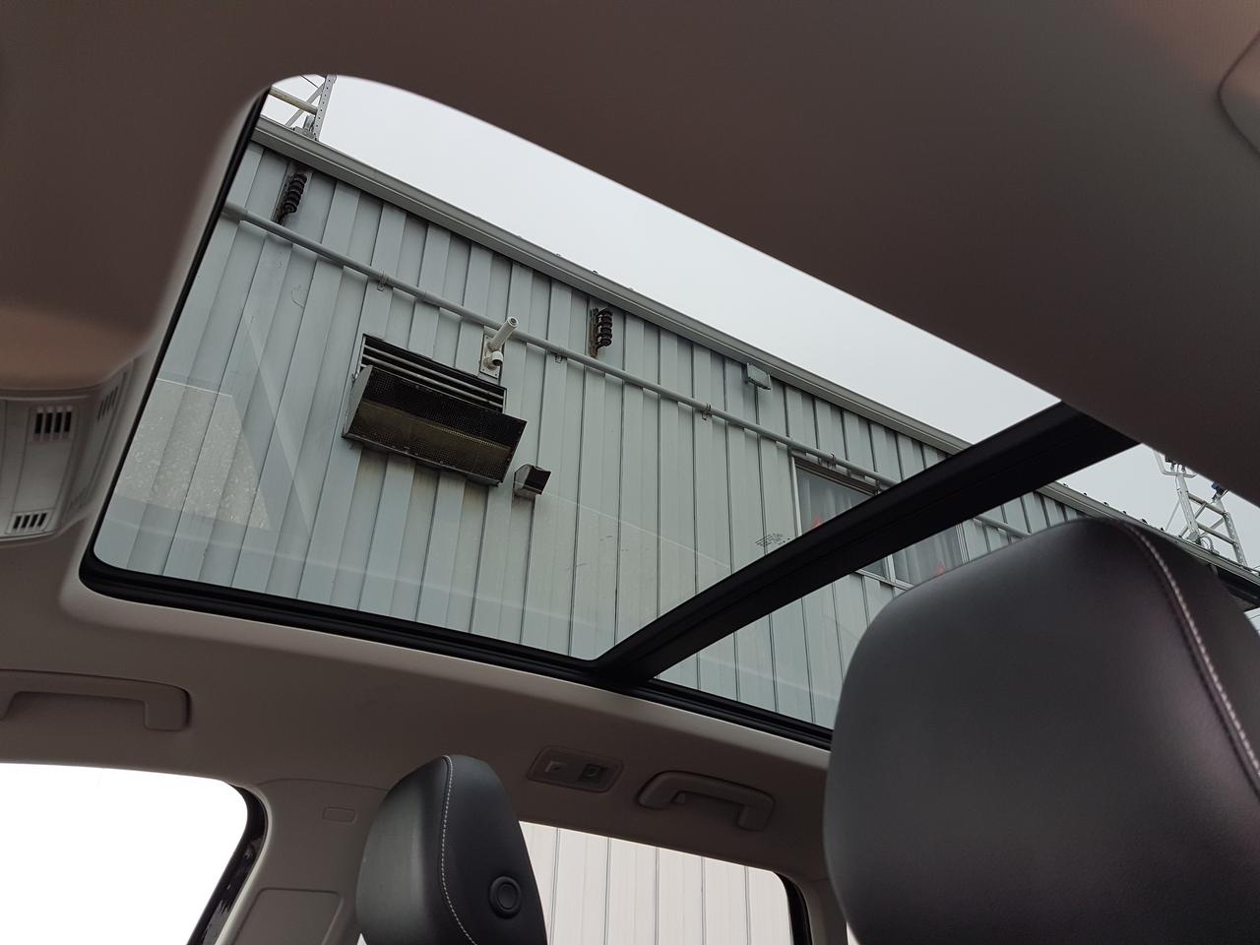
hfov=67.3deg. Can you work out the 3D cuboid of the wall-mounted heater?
[{"bbox_3d":[-1.097,-0.425,5.496,0.953,0.757,0.337,19,-36,-26],"label":"wall-mounted heater"}]

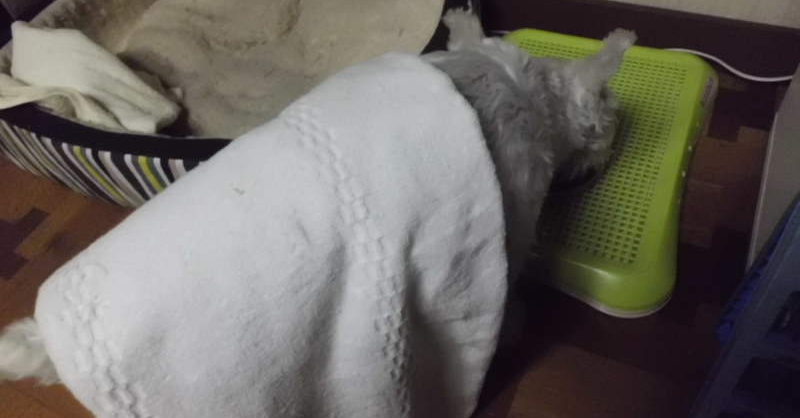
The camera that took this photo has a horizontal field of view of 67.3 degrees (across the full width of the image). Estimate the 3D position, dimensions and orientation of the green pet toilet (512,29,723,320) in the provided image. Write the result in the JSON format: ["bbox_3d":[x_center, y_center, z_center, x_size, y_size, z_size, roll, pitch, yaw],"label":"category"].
[{"bbox_3d":[0.236,-0.096,0.854,0.359,0.051,0.475,16,53,21],"label":"green pet toilet"}]

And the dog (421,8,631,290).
[{"bbox_3d":[0.007,-0.003,0.643,0.640,0.290,0.230,-36,54,-22],"label":"dog"}]

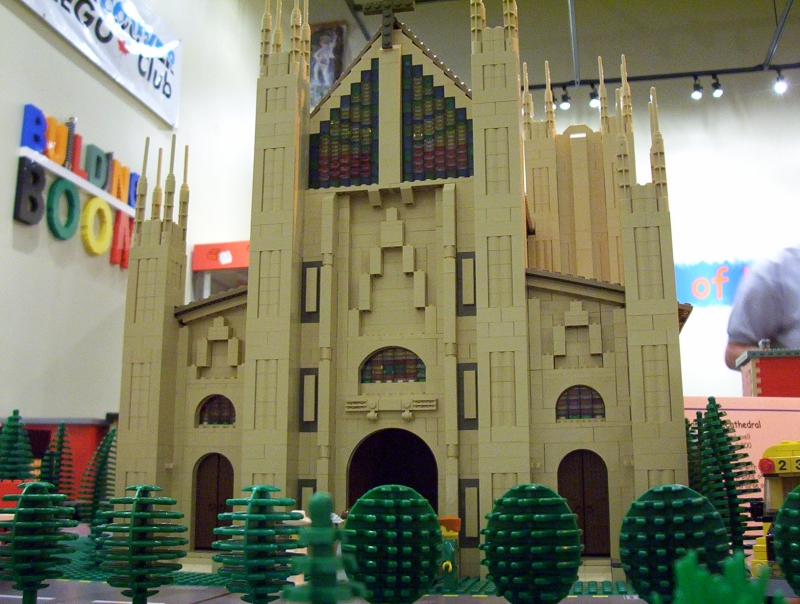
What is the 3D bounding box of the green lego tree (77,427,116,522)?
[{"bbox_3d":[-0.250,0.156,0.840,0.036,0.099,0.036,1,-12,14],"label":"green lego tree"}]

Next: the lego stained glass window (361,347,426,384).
[{"bbox_3d":[-0.004,0.045,0.705,0.048,0.026,0.010,-3,-12,14],"label":"lego stained glass window"}]

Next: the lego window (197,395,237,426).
[{"bbox_3d":[-0.131,0.079,0.723,0.032,0.021,0.010,-3,-12,14],"label":"lego window"}]

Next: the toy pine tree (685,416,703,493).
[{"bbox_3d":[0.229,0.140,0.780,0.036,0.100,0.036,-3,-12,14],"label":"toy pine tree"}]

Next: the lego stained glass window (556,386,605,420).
[{"bbox_3d":[0.120,0.067,0.662,0.032,0.021,0.010,-3,-12,14],"label":"lego stained glass window"}]

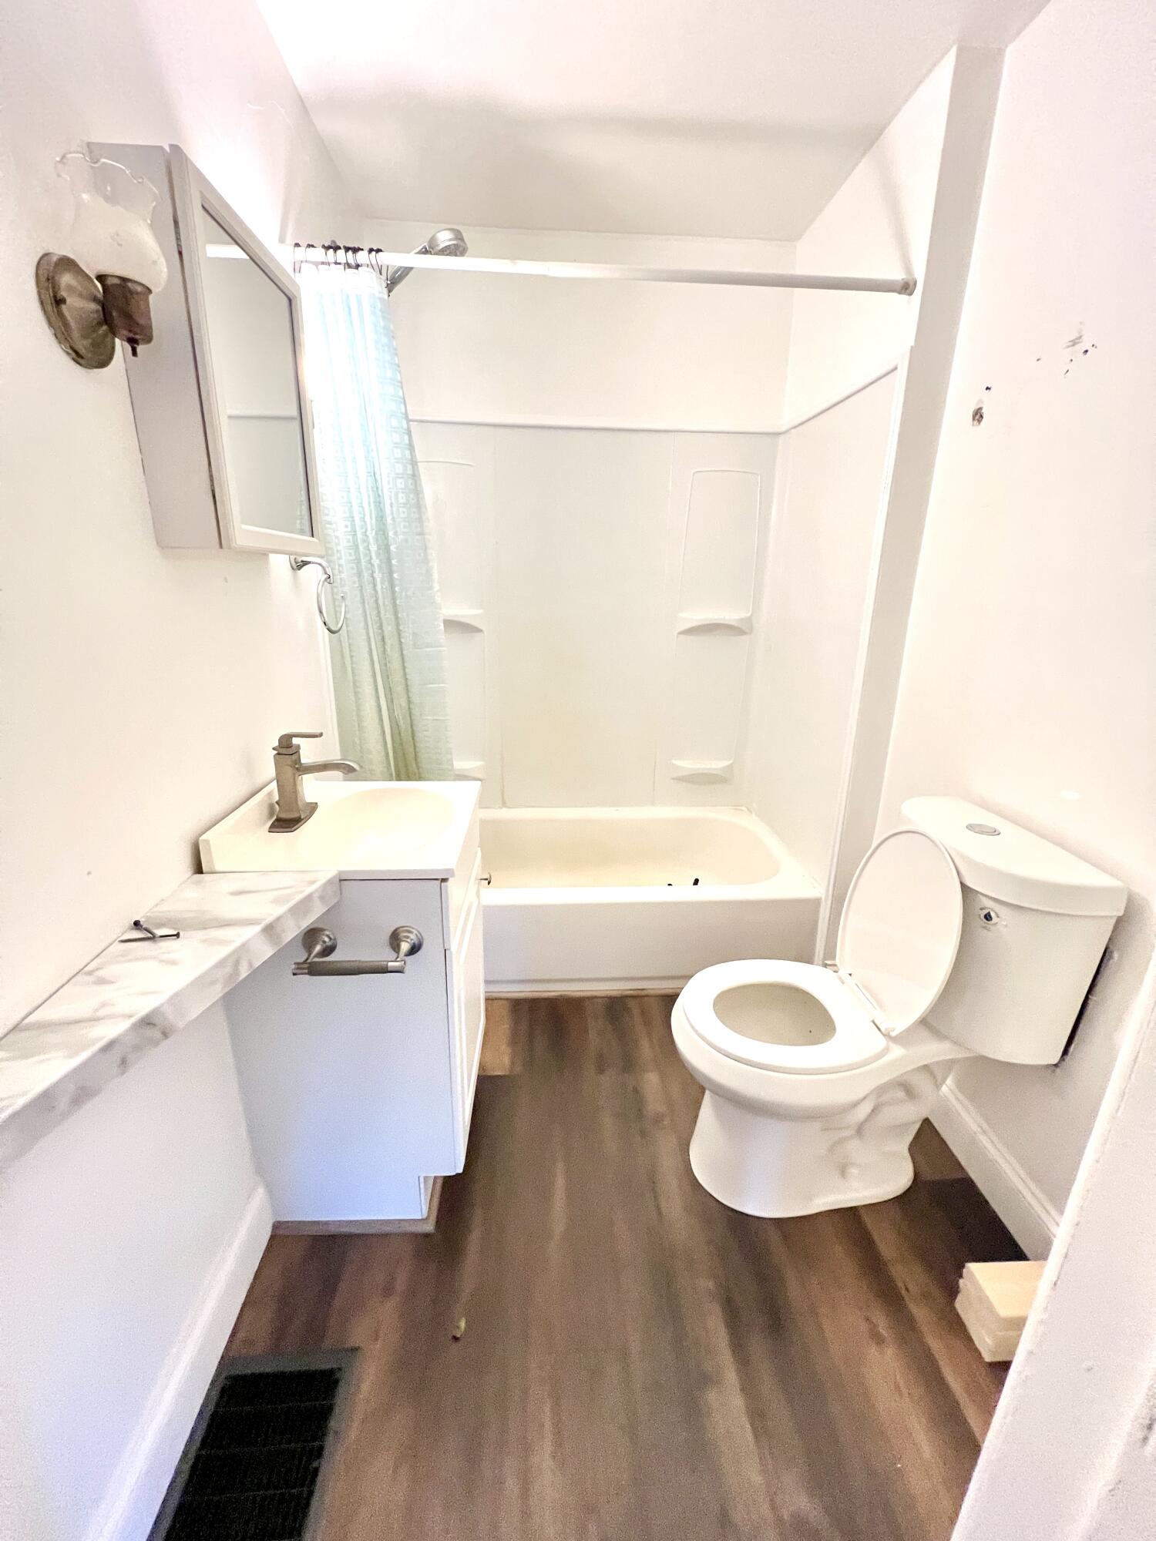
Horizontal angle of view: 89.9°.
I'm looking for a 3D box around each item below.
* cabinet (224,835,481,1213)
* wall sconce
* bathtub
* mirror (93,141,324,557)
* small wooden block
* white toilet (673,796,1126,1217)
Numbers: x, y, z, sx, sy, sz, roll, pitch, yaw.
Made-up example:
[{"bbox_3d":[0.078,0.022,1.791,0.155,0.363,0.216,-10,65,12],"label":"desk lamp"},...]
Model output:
[{"bbox_3d":[-0.442,0.492,1.313,0.408,0.796,0.467,0,17,-3],"label":"cabinet"},{"bbox_3d":[-0.567,-0.619,0.723,0.130,0.202,0.126,0,17,-3],"label":"wall sconce"},{"bbox_3d":[0.037,0.452,2.255,1.508,0.331,0.819,0,17,-3],"label":"bathtub"},{"bbox_3d":[-0.590,-0.638,1.002,0.118,0.496,0.386,0,17,-3],"label":"mirror"},{"bbox_3d":[0.798,0.958,1.032,0.188,0.103,0.088,0,17,-3],"label":"small wooden block"},{"bbox_3d":[0.547,0.517,1.252,0.709,0.810,0.409,0,17,-3],"label":"white toilet"}]

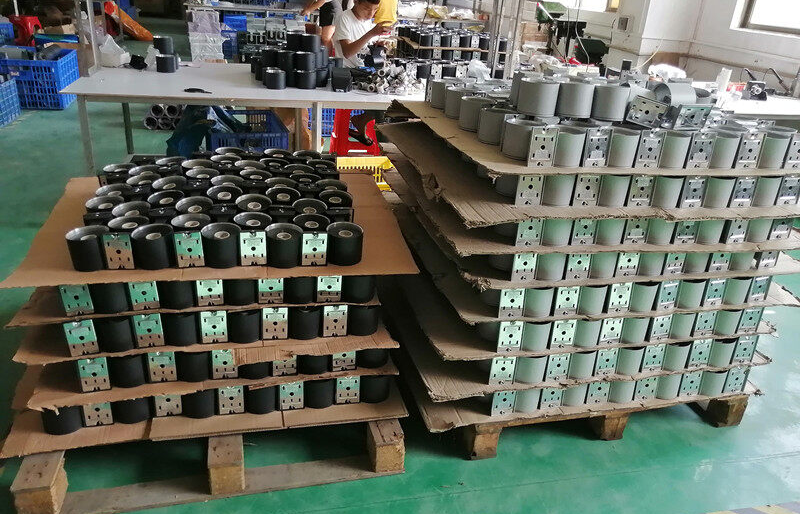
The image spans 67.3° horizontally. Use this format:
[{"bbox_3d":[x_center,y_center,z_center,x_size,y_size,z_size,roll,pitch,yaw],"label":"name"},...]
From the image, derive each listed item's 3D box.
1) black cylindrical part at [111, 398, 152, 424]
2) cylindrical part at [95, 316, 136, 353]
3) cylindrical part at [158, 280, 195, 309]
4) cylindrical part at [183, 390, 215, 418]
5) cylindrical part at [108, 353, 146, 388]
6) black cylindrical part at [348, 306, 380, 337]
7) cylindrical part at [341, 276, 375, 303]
[{"bbox_3d":[-0.853,0.453,1.933,0.123,0.105,0.123,-2,26,-12],"label":"black cylindrical part"},{"bbox_3d":[-0.882,0.221,1.861,0.109,0.103,0.109,-3,25,-14],"label":"cylindrical part"},{"bbox_3d":[-0.697,0.092,1.878,0.109,0.103,0.109,-3,25,-14],"label":"cylindrical part"},{"bbox_3d":[-0.658,0.453,1.971,0.109,0.103,0.109,-3,25,-14],"label":"cylindrical part"},{"bbox_3d":[-0.857,0.336,1.913,0.123,0.105,0.123,-2,26,-13],"label":"cylindrical part"},{"bbox_3d":[-0.136,0.191,2.062,0.123,0.105,0.123,3,25,-2],"label":"black cylindrical part"},{"bbox_3d":[-0.146,0.079,2.031,0.123,0.105,0.123,3,25,-2],"label":"cylindrical part"}]

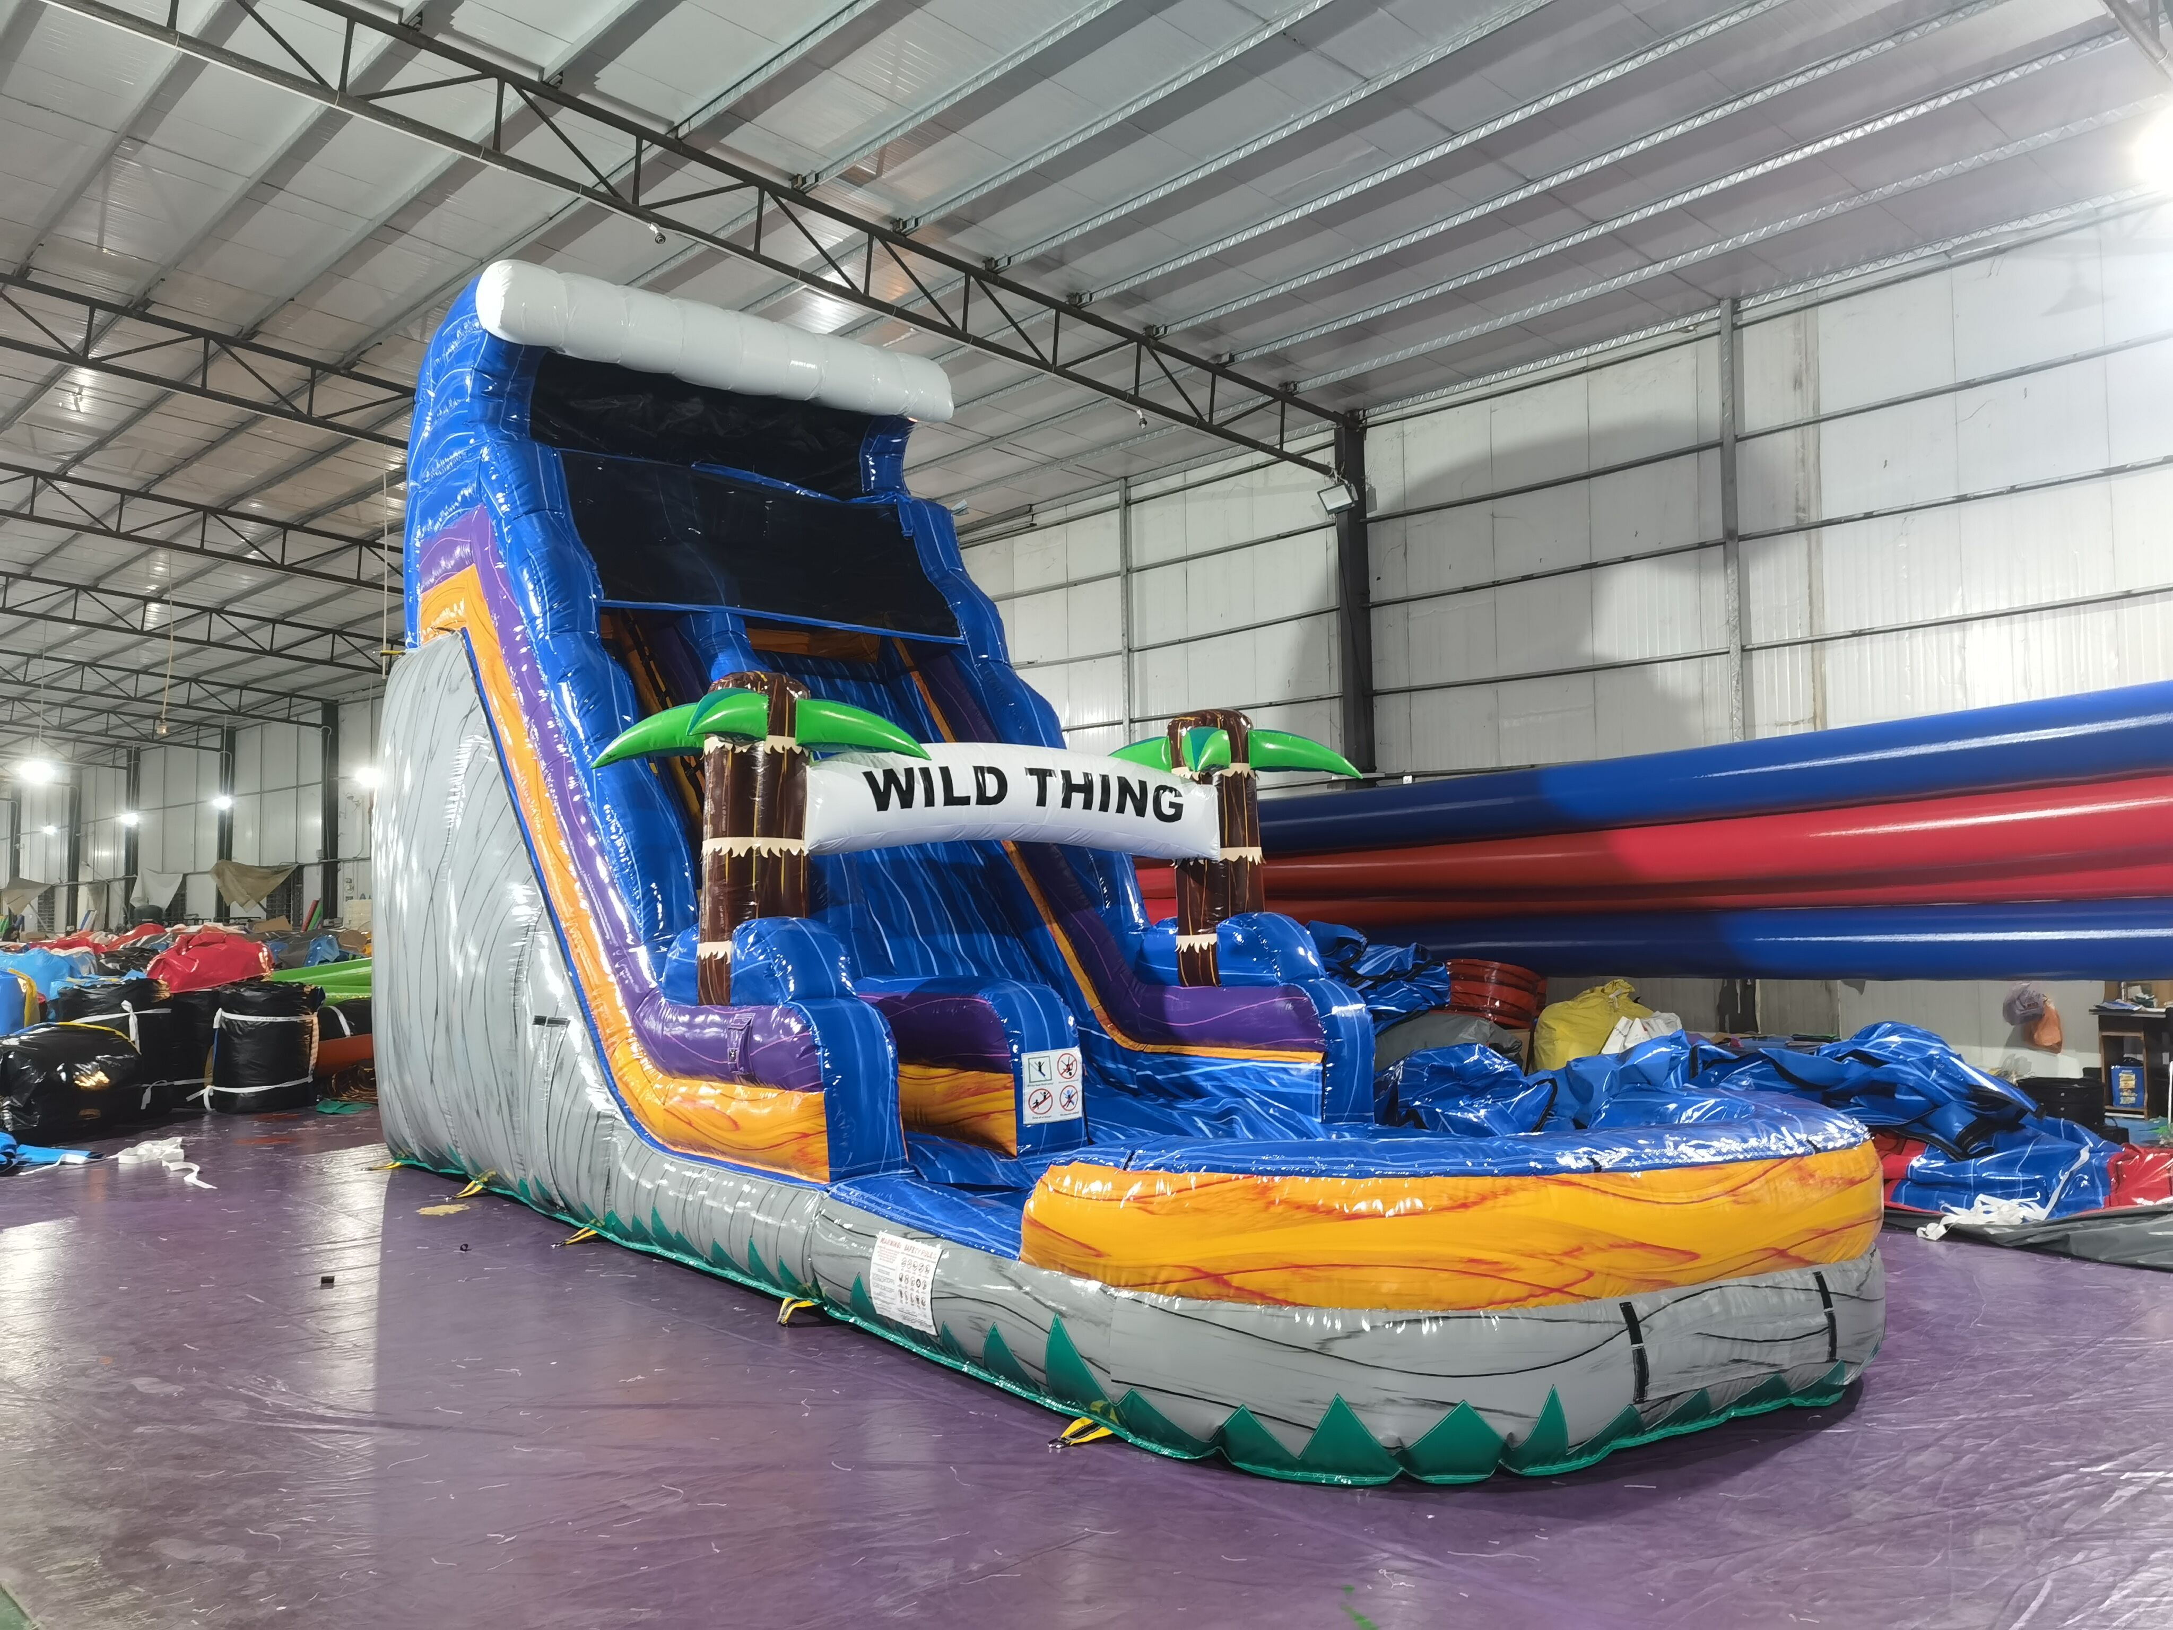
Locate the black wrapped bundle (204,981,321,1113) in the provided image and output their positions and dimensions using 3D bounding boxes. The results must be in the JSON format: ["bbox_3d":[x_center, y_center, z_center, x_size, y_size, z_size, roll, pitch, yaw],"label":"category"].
[{"bbox_3d":[-6.940,1.950,14.310,0.860,1.020,0.860,0,-3,-26],"label":"black wrapped bundle"}]

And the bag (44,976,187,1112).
[{"bbox_3d":[-8.380,1.980,14.750,1.000,1.030,0.950,1,-3,-30],"label":"bag"}]

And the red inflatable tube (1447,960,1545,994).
[{"bbox_3d":[3.083,1.231,12.800,0.800,0.220,0.620,-2,-3,13],"label":"red inflatable tube"}]

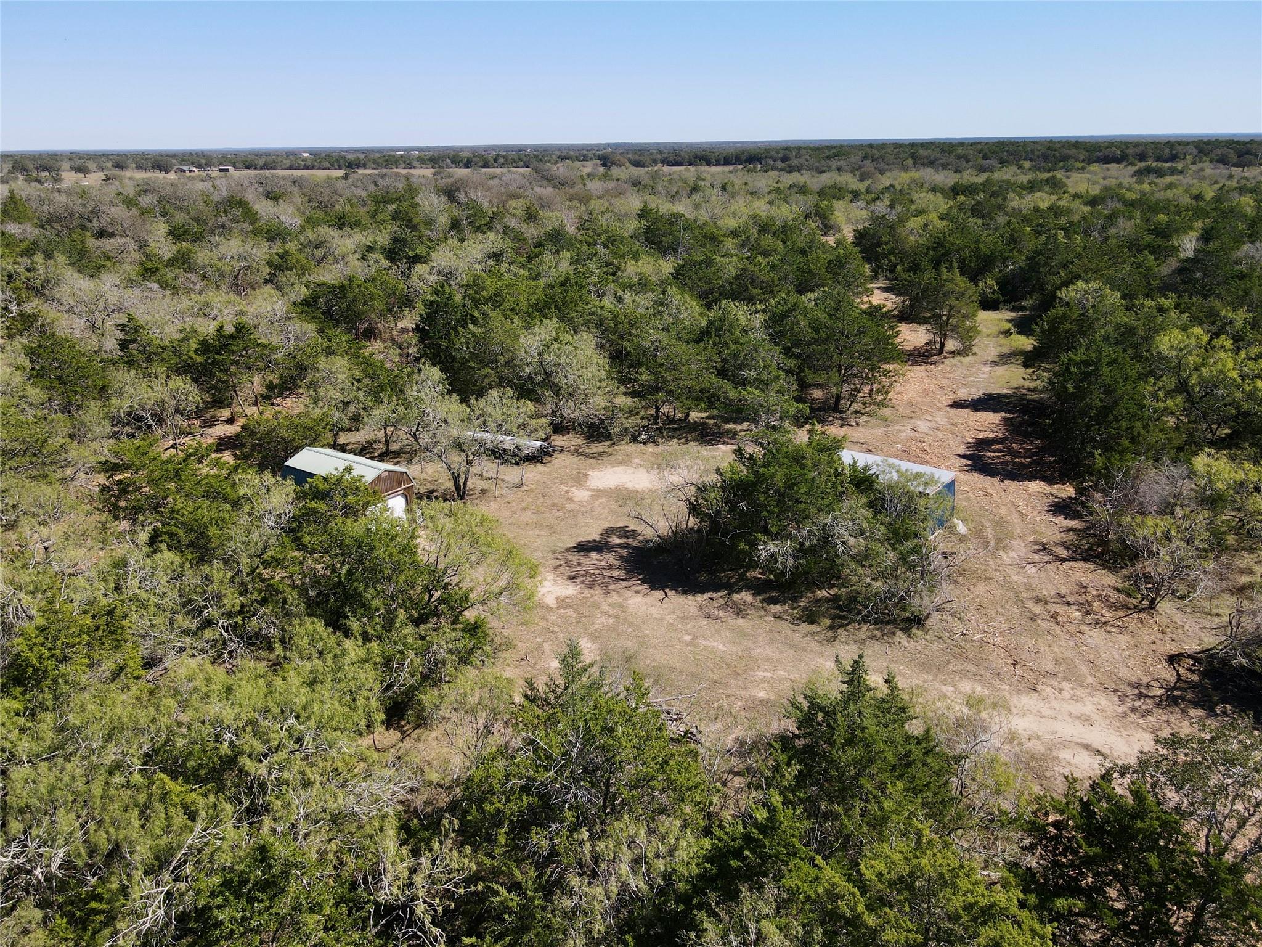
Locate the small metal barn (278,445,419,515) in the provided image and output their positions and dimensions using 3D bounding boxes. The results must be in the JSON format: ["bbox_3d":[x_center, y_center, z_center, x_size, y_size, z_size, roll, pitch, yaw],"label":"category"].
[{"bbox_3d":[-15.562,0.912,48.140,6.592,3.816,3.920,14,25,33],"label":"small metal barn"}]

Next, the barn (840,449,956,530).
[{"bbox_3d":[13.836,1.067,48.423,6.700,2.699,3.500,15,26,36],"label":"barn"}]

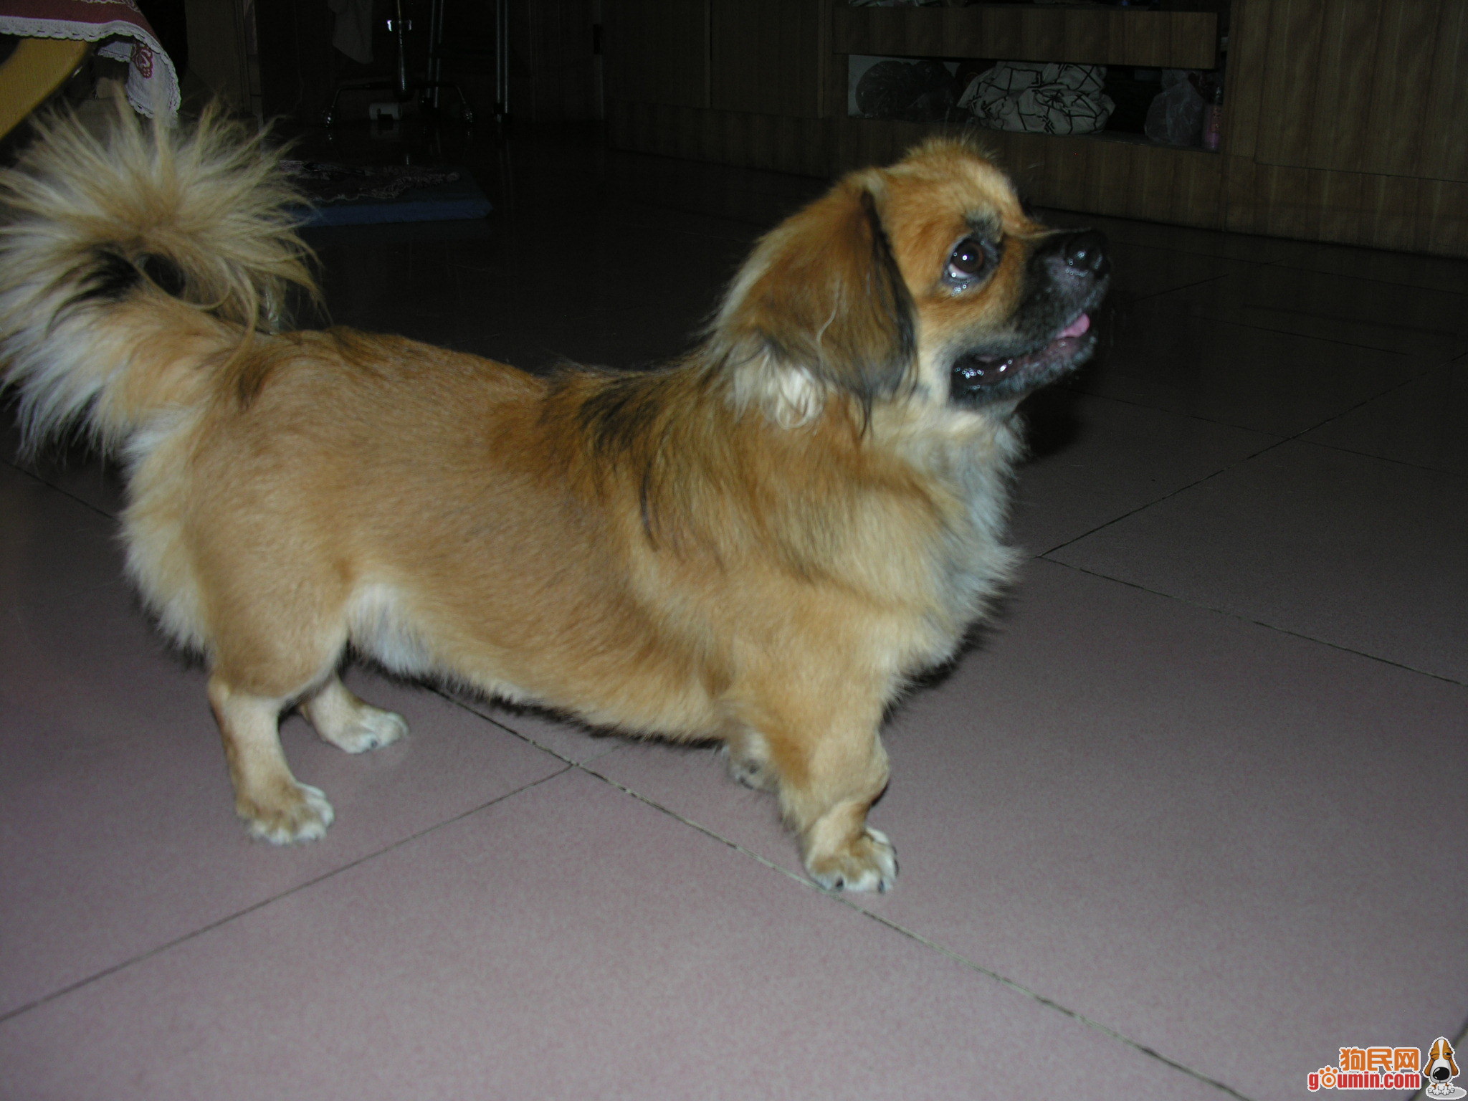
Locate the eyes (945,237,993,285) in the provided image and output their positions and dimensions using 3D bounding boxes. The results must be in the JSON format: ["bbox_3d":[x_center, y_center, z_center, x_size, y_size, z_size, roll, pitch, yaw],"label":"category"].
[{"bbox_3d":[0.119,-0.147,0.754,0.024,0.022,0.014,-12,9,-29],"label":"eyes"}]

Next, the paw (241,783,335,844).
[{"bbox_3d":[-0.277,0.157,0.917,0.055,0.028,0.045,16,26,35],"label":"paw"}]

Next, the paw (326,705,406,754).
[{"bbox_3d":[-0.253,0.119,1.020,0.053,0.027,0.042,1,21,3],"label":"paw"}]

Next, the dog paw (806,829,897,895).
[{"bbox_3d":[0.069,0.176,0.871,0.052,0.031,0.044,17,26,37],"label":"dog paw"}]

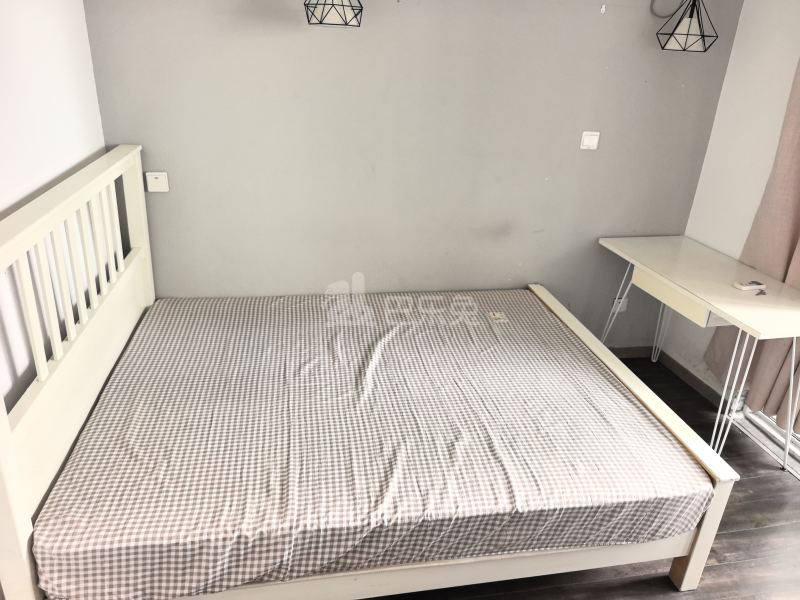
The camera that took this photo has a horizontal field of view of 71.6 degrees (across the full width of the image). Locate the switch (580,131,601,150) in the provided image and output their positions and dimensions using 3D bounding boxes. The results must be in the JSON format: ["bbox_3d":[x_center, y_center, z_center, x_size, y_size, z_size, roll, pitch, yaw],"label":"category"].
[{"bbox_3d":[0.927,-0.773,2.699,0.086,0.086,0.011,-2,25,-10],"label":"switch"}]

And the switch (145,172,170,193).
[{"bbox_3d":[-1.061,-0.515,2.434,0.086,0.086,0.011,-2,25,-10],"label":"switch"}]

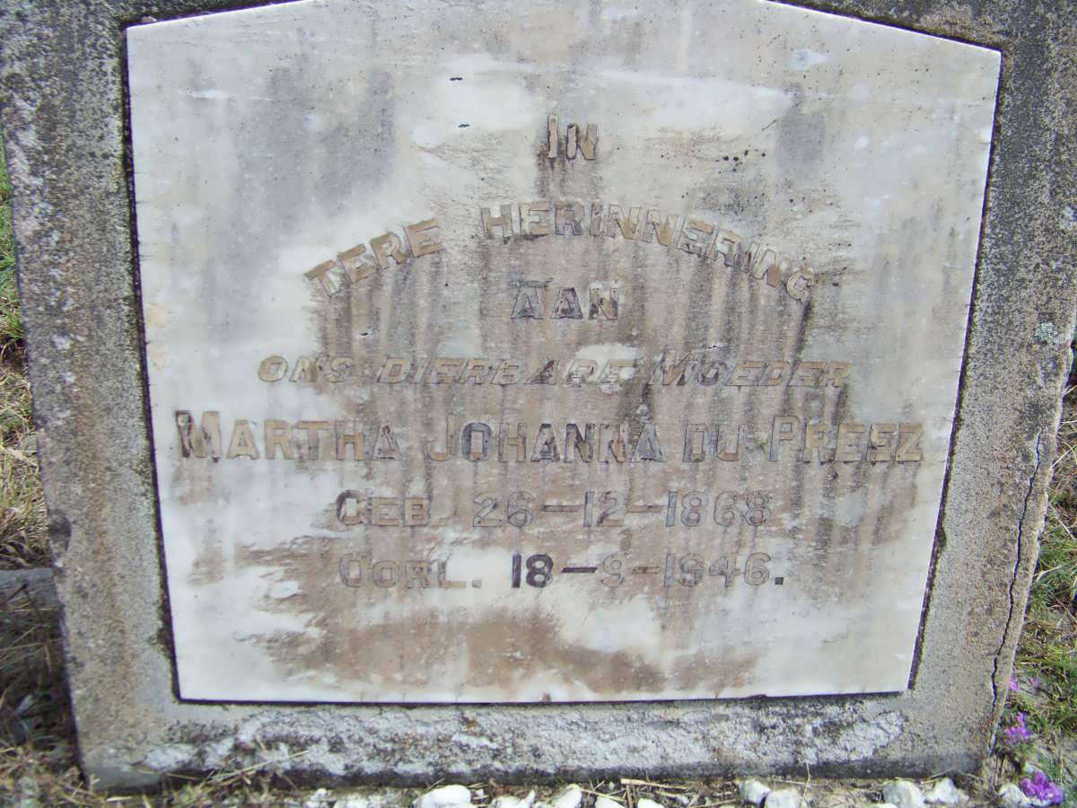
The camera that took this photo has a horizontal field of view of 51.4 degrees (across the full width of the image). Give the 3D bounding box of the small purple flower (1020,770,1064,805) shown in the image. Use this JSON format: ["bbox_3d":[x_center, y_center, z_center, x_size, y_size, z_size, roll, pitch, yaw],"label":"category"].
[{"bbox_3d":[0.418,0.319,0.930,0.036,0.025,0.031,0,17,-4],"label":"small purple flower"}]

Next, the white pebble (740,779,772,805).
[{"bbox_3d":[0.179,0.320,0.924,0.026,0.019,0.023,0,17,-4],"label":"white pebble"}]

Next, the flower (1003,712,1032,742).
[{"bbox_3d":[0.430,0.289,1.005,0.026,0.024,0.025,0,17,-4],"label":"flower"}]

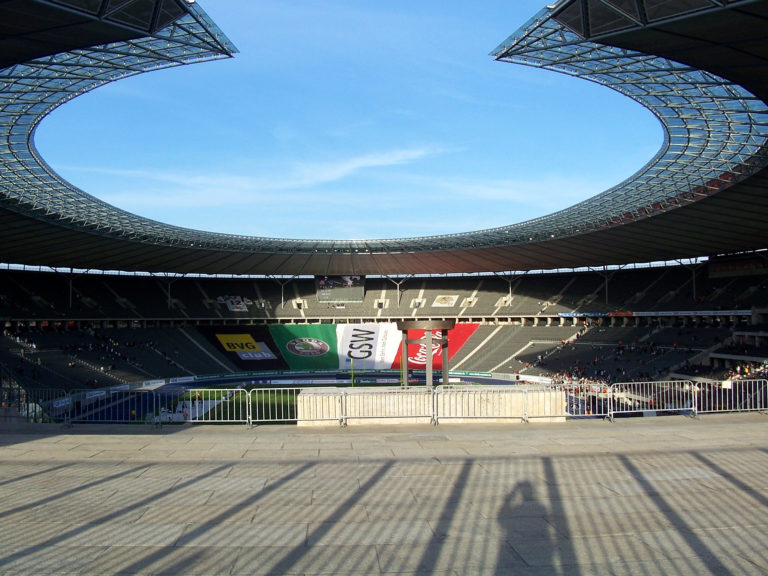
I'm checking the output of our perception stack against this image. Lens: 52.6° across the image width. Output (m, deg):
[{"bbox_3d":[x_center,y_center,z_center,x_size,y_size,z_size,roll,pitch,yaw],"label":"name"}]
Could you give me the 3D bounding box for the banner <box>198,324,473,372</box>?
[{"bbox_3d":[-13.800,18.100,250.500,93.000,7.000,39.000,0,25,-4],"label":"banner"}]

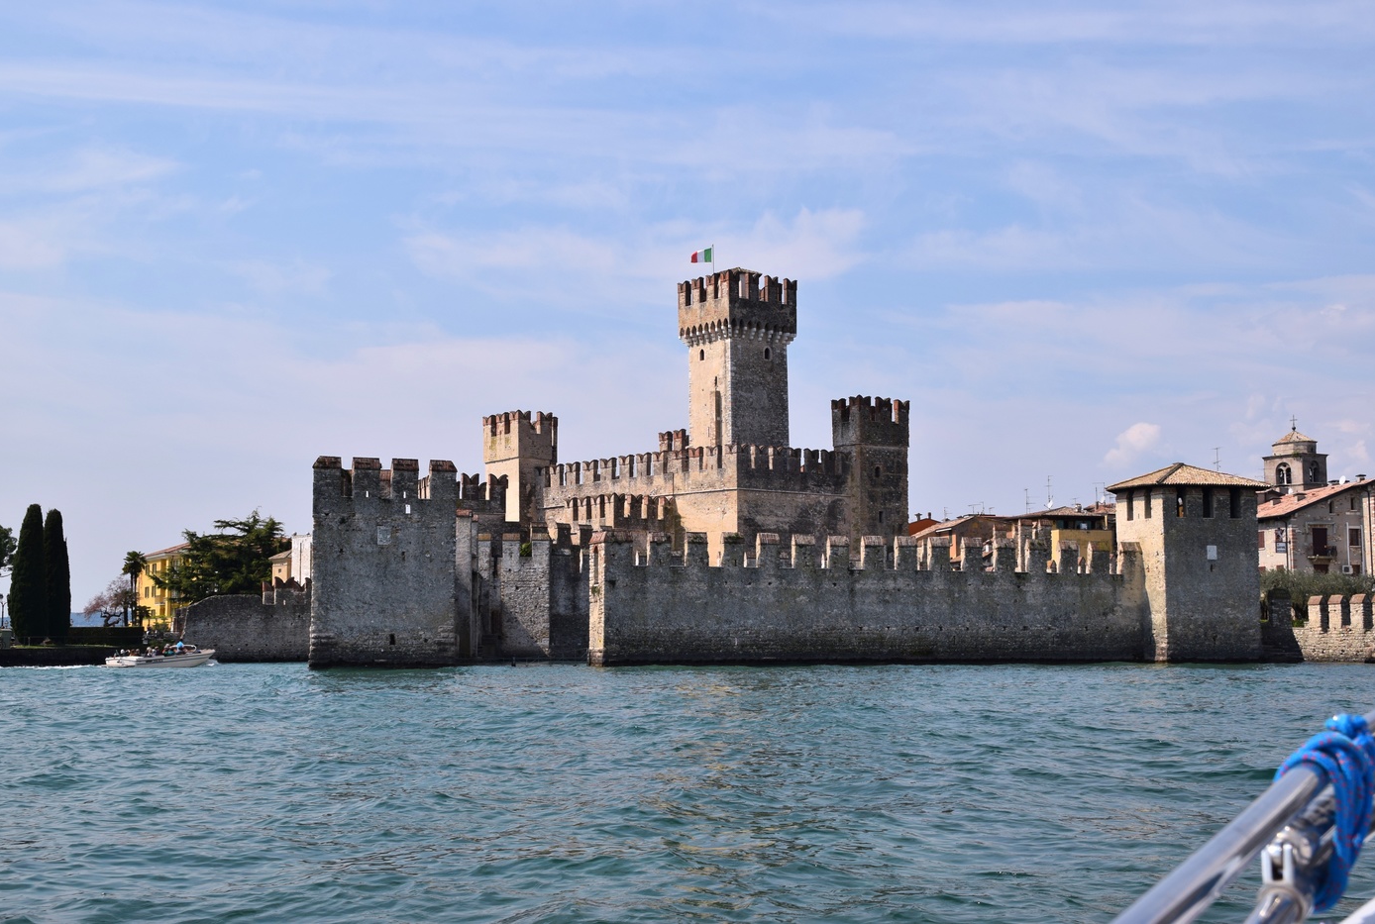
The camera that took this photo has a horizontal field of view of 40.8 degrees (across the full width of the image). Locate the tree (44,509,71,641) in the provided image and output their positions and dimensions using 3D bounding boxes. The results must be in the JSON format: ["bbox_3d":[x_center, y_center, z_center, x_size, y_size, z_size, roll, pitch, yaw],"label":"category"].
[{"bbox_3d":[-49.096,8.967,144.000,2.240,10.720,2.240,2,-5,-19],"label":"tree"}]

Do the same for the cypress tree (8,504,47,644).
[{"bbox_3d":[-51.395,8.798,144.000,3.040,10.970,3.040,2,-5,-20],"label":"cypress tree"}]

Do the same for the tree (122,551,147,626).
[{"bbox_3d":[-50.312,12.135,168.000,2.260,8.160,2.260,2,-5,-17],"label":"tree"}]

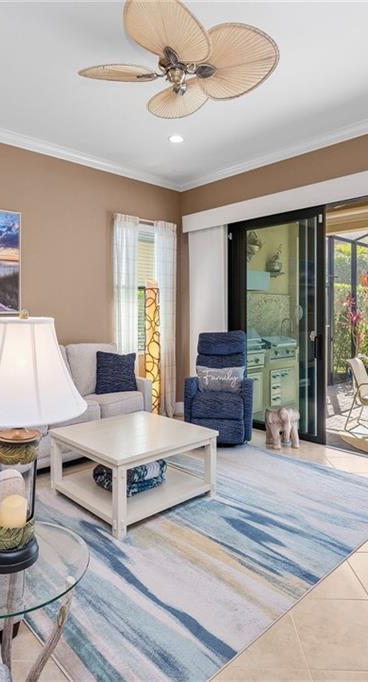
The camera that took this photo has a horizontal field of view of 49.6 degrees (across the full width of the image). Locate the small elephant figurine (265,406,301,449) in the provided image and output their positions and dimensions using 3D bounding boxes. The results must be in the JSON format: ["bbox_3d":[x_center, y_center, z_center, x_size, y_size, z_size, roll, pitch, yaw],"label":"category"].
[{"bbox_3d":[1.027,0.875,4.138,0.340,0.373,0.360,0,3,-4],"label":"small elephant figurine"}]

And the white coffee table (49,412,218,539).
[{"bbox_3d":[-0.376,0.915,2.999,0.900,0.450,0.900,-2,4,-42],"label":"white coffee table"}]

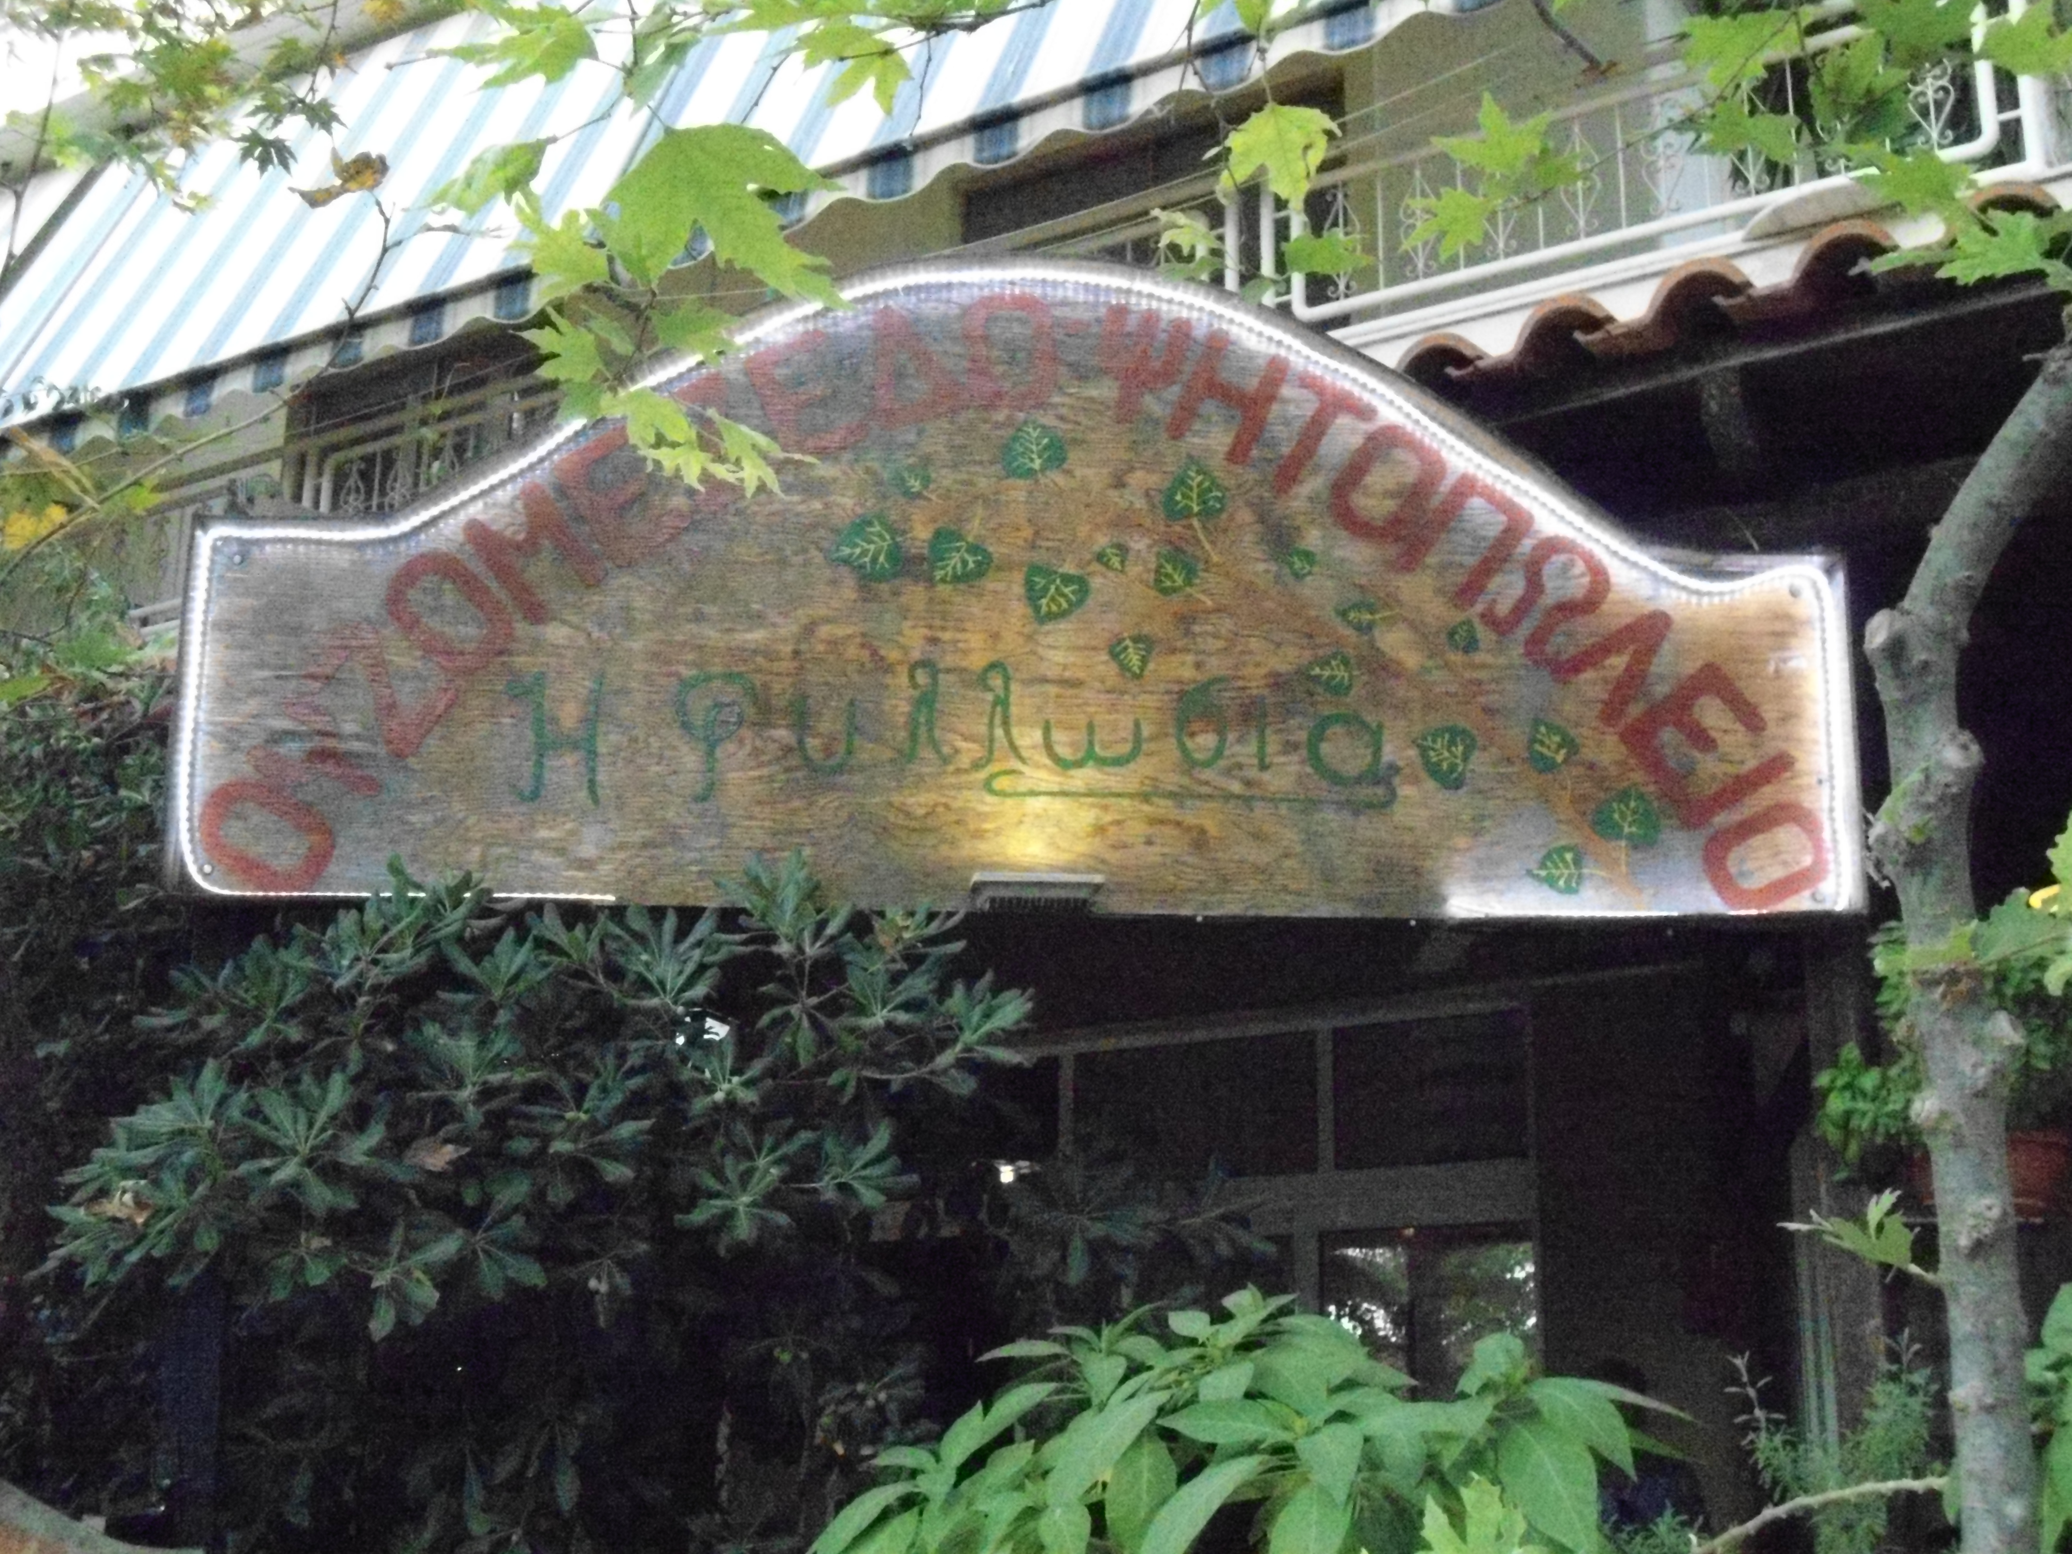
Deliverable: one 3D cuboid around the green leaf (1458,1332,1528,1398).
[{"bbox_3d":[0.373,0.480,2.150,0.056,0.052,0.035,0,-12,0],"label":"green leaf"}]

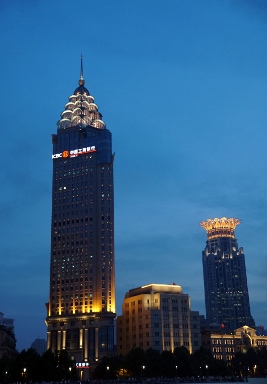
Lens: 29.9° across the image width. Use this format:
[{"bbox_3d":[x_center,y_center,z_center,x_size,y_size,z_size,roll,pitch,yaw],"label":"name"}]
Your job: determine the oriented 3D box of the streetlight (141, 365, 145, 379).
[{"bbox_3d":[2.571,51.472,140.870,0.800,5.300,0.700,5,-21,-18],"label":"streetlight"}]

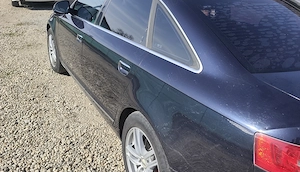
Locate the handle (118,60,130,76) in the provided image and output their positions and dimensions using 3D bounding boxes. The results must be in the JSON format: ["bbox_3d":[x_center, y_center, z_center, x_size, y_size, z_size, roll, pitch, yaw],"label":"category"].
[{"bbox_3d":[-0.166,-0.111,1.713,0.060,0.090,0.185,-10,25,-28],"label":"handle"}]

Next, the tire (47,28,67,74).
[{"bbox_3d":[-1.387,-0.537,4.102,0.225,0.650,0.650,-10,25,-28],"label":"tire"}]

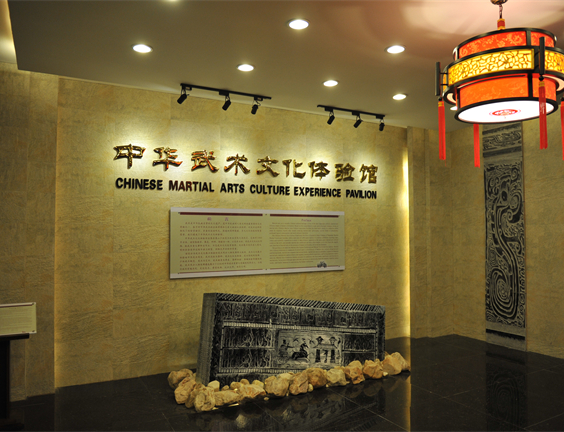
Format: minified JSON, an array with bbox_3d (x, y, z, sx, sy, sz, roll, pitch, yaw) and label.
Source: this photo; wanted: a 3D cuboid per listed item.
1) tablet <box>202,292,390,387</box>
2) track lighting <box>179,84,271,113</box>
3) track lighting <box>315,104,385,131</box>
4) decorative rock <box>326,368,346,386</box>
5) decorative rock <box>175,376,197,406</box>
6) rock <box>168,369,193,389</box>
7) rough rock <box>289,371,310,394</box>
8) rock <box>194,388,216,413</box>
[{"bbox_3d":[0.179,1.357,4.669,2.067,0.874,0.387,10,-15,-26],"label":"tablet"},{"bbox_3d":[-0.619,-1.274,4.811,1.075,0.186,0.150,1,-2,-27],"label":"track lighting"},{"bbox_3d":[0.894,-1.248,5.590,1.070,0.186,0.150,1,-2,-27],"label":"track lighting"},{"bbox_3d":[0.547,1.622,4.347,0.215,0.165,0.180,0,-2,7],"label":"decorative rock"},{"bbox_3d":[-0.875,1.583,3.927,0.215,0.215,0.220,0,-2,-12],"label":"decorative rock"},{"bbox_3d":[-1.007,1.613,4.296,0.250,0.180,0.210,0,-2,-13],"label":"rock"},{"bbox_3d":[0.168,1.595,4.147,0.185,0.205,0.180,0,-2,2],"label":"rough rock"},{"bbox_3d":[-0.666,1.586,3.721,0.185,0.195,0.190,0,-2,-10],"label":"rock"}]

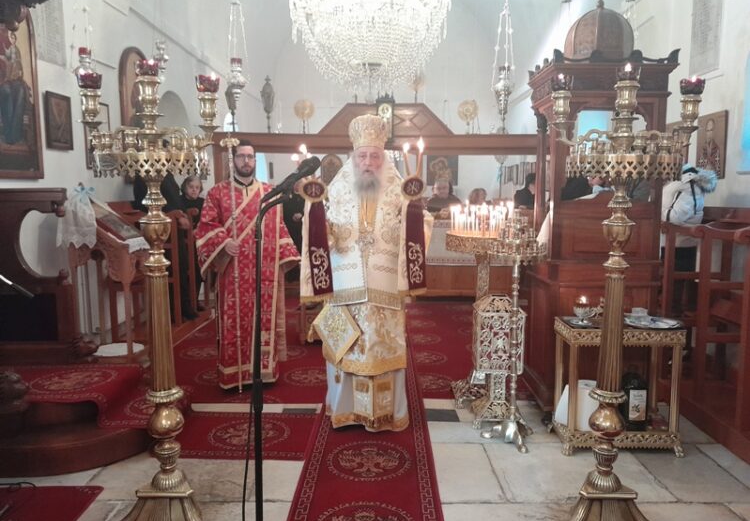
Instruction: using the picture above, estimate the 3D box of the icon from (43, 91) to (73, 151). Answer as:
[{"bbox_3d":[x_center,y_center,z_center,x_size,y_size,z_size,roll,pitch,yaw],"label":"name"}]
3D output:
[{"bbox_3d":[-2.401,-1.049,4.465,0.035,0.410,0.350,0,7,1],"label":"icon"}]

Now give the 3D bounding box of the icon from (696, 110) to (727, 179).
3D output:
[{"bbox_3d":[2.487,-0.844,4.336,0.035,0.490,0.375,0,7,1],"label":"icon"}]

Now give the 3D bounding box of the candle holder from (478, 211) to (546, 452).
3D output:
[{"bbox_3d":[0.783,0.367,3.249,0.320,1.280,0.320,0,7,1],"label":"candle holder"}]

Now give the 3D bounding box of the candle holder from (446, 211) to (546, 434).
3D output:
[{"bbox_3d":[0.712,0.326,3.699,0.500,1.250,0.480,0,7,1],"label":"candle holder"}]

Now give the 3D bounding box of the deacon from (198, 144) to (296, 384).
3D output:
[{"bbox_3d":[-0.905,0.024,4.188,0.690,1.760,0.440,-1,7,-6],"label":"deacon"}]

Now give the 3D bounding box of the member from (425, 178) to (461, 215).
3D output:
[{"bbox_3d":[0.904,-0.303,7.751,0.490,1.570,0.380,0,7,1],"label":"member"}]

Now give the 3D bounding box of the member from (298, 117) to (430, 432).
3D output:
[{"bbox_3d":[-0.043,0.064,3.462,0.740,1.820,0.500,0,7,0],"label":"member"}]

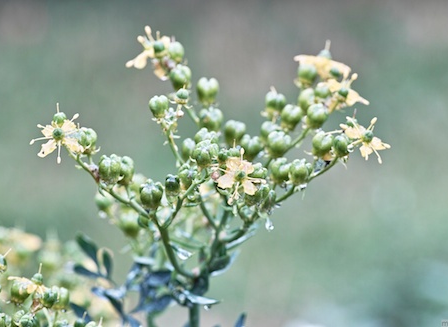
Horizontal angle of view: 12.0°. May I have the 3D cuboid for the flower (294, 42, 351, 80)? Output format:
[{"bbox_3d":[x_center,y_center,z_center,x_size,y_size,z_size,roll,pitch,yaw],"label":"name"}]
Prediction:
[{"bbox_3d":[0.034,-0.035,0.745,0.020,0.013,0.018,9,9,0],"label":"flower"}]

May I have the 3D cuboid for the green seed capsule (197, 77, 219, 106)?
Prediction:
[{"bbox_3d":[-0.006,-0.025,0.750,0.008,0.010,0.008,0,9,0],"label":"green seed capsule"}]

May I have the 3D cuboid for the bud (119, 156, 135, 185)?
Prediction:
[{"bbox_3d":[-0.033,0.003,0.712,0.007,0.009,0.007,6,12,0],"label":"bud"}]

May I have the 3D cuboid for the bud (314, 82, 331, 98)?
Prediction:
[{"bbox_3d":[0.035,-0.025,0.750,0.006,0.006,0.006,5,11,0],"label":"bud"}]

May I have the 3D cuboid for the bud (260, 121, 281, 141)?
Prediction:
[{"bbox_3d":[0.016,-0.010,0.740,0.008,0.009,0.008,0,12,0],"label":"bud"}]

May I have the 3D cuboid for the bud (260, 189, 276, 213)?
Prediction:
[{"bbox_3d":[0.014,0.012,0.692,0.005,0.008,0.006,18,12,0],"label":"bud"}]

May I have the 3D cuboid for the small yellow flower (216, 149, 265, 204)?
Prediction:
[{"bbox_3d":[0.006,0.005,0.765,0.018,0.019,0.009,1,-18,-3],"label":"small yellow flower"}]

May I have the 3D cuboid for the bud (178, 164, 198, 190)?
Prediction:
[{"bbox_3d":[-0.012,0.005,0.716,0.007,0.008,0.007,0,14,0],"label":"bud"}]

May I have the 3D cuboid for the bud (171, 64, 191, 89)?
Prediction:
[{"bbox_3d":[-0.016,-0.032,0.800,0.008,0.009,0.008,6,9,0],"label":"bud"}]

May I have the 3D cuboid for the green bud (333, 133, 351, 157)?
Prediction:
[{"bbox_3d":[0.043,-0.007,0.783,0.007,0.008,0.007,6,9,0],"label":"green bud"}]

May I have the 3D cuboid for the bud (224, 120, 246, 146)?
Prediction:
[{"bbox_3d":[0.004,-0.011,0.812,0.008,0.009,0.008,3,7,0],"label":"bud"}]

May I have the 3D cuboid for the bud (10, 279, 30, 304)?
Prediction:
[{"bbox_3d":[-0.070,0.044,0.730,0.007,0.008,0.007,5,11,0],"label":"bud"}]

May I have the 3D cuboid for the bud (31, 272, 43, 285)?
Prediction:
[{"bbox_3d":[-0.062,0.038,0.715,0.004,0.004,0.004,3,10,0],"label":"bud"}]

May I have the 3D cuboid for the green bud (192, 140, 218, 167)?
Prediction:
[{"bbox_3d":[-0.007,-0.004,0.770,0.009,0.009,0.009,3,18,0],"label":"green bud"}]

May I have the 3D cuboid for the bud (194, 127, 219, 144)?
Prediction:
[{"bbox_3d":[-0.006,-0.008,0.725,0.008,0.008,0.008,0,15,0],"label":"bud"}]

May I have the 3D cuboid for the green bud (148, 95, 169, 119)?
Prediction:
[{"bbox_3d":[-0.022,-0.019,0.725,0.007,0.008,0.007,-8,11,0],"label":"green bud"}]

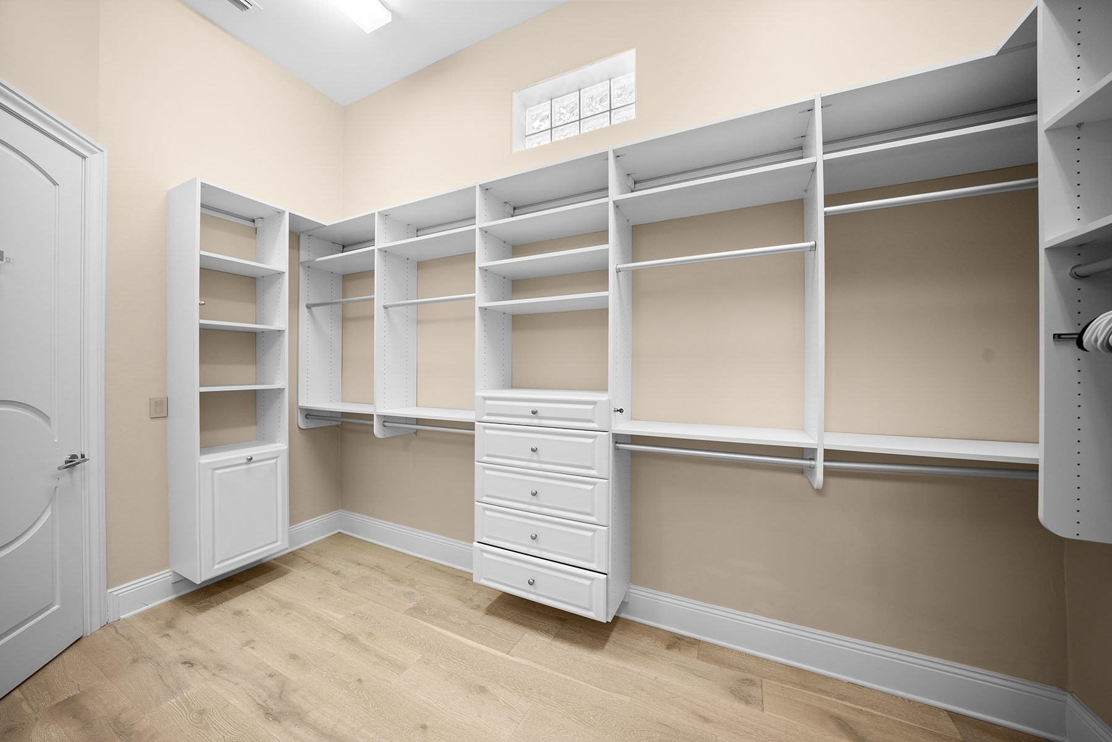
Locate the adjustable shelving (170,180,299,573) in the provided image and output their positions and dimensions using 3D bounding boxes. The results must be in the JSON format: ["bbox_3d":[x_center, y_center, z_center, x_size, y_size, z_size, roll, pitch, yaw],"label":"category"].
[{"bbox_3d":[-2.002,0.056,2.297,0.347,2.200,0.470,0,0,25],"label":"adjustable shelving"}]

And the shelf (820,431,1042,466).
[{"bbox_3d":[1.448,0.288,1.401,0.789,0.021,0.345,0,0,25],"label":"shelf"}]

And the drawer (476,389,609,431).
[{"bbox_3d":[-0.031,0.208,2.060,0.771,0.163,0.320,0,0,25],"label":"drawer"}]

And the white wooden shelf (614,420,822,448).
[{"bbox_3d":[0.709,0.289,1.749,0.807,0.022,0.345,0,0,25],"label":"white wooden shelf"}]

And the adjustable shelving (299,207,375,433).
[{"bbox_3d":[-1.495,-0.311,2.785,0.856,1.465,0.347,0,0,25],"label":"adjustable shelving"}]

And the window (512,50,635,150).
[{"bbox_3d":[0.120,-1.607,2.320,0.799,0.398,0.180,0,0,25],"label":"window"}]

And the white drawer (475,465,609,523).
[{"bbox_3d":[-0.031,0.625,2.060,0.771,0.217,0.320,0,0,25],"label":"white drawer"}]

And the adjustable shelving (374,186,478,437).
[{"bbox_3d":[-0.742,-0.309,2.432,0.847,1.476,0.347,0,0,25],"label":"adjustable shelving"}]

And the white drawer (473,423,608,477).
[{"bbox_3d":[-0.031,0.404,2.060,0.771,0.216,0.320,0,0,25],"label":"white drawer"}]

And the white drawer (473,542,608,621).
[{"bbox_3d":[-0.041,1.062,2.038,0.771,0.214,0.320,0,0,25],"label":"white drawer"}]

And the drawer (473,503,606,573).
[{"bbox_3d":[-0.031,0.846,2.060,0.771,0.217,0.320,0,0,25],"label":"drawer"}]

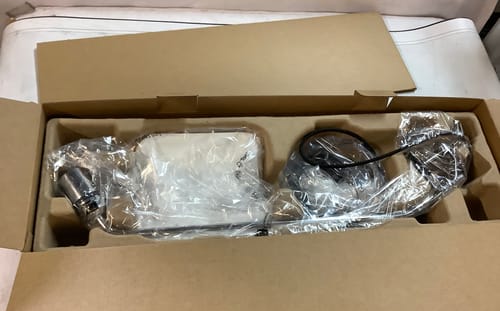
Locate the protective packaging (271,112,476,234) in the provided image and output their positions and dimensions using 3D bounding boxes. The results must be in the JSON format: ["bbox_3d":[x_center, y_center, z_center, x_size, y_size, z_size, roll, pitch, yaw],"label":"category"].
[{"bbox_3d":[0.229,0.037,0.874,0.434,0.103,0.215,-2,61,-11],"label":"protective packaging"}]

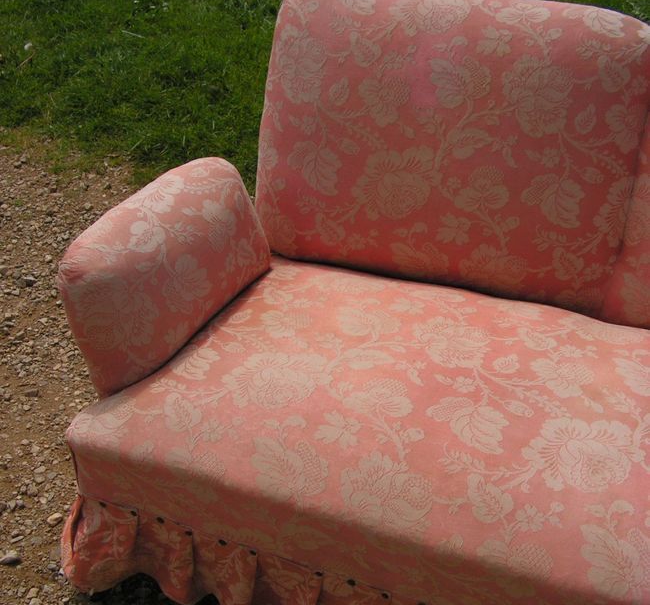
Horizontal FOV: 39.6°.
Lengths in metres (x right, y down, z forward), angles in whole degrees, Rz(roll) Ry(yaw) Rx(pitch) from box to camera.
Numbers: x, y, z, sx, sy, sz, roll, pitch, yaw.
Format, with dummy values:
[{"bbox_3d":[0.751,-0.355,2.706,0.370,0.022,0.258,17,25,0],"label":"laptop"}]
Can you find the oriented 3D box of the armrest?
[{"bbox_3d":[-0.279,-0.060,1.678,0.165,0.250,0.455,17,40,22],"label":"armrest"}]

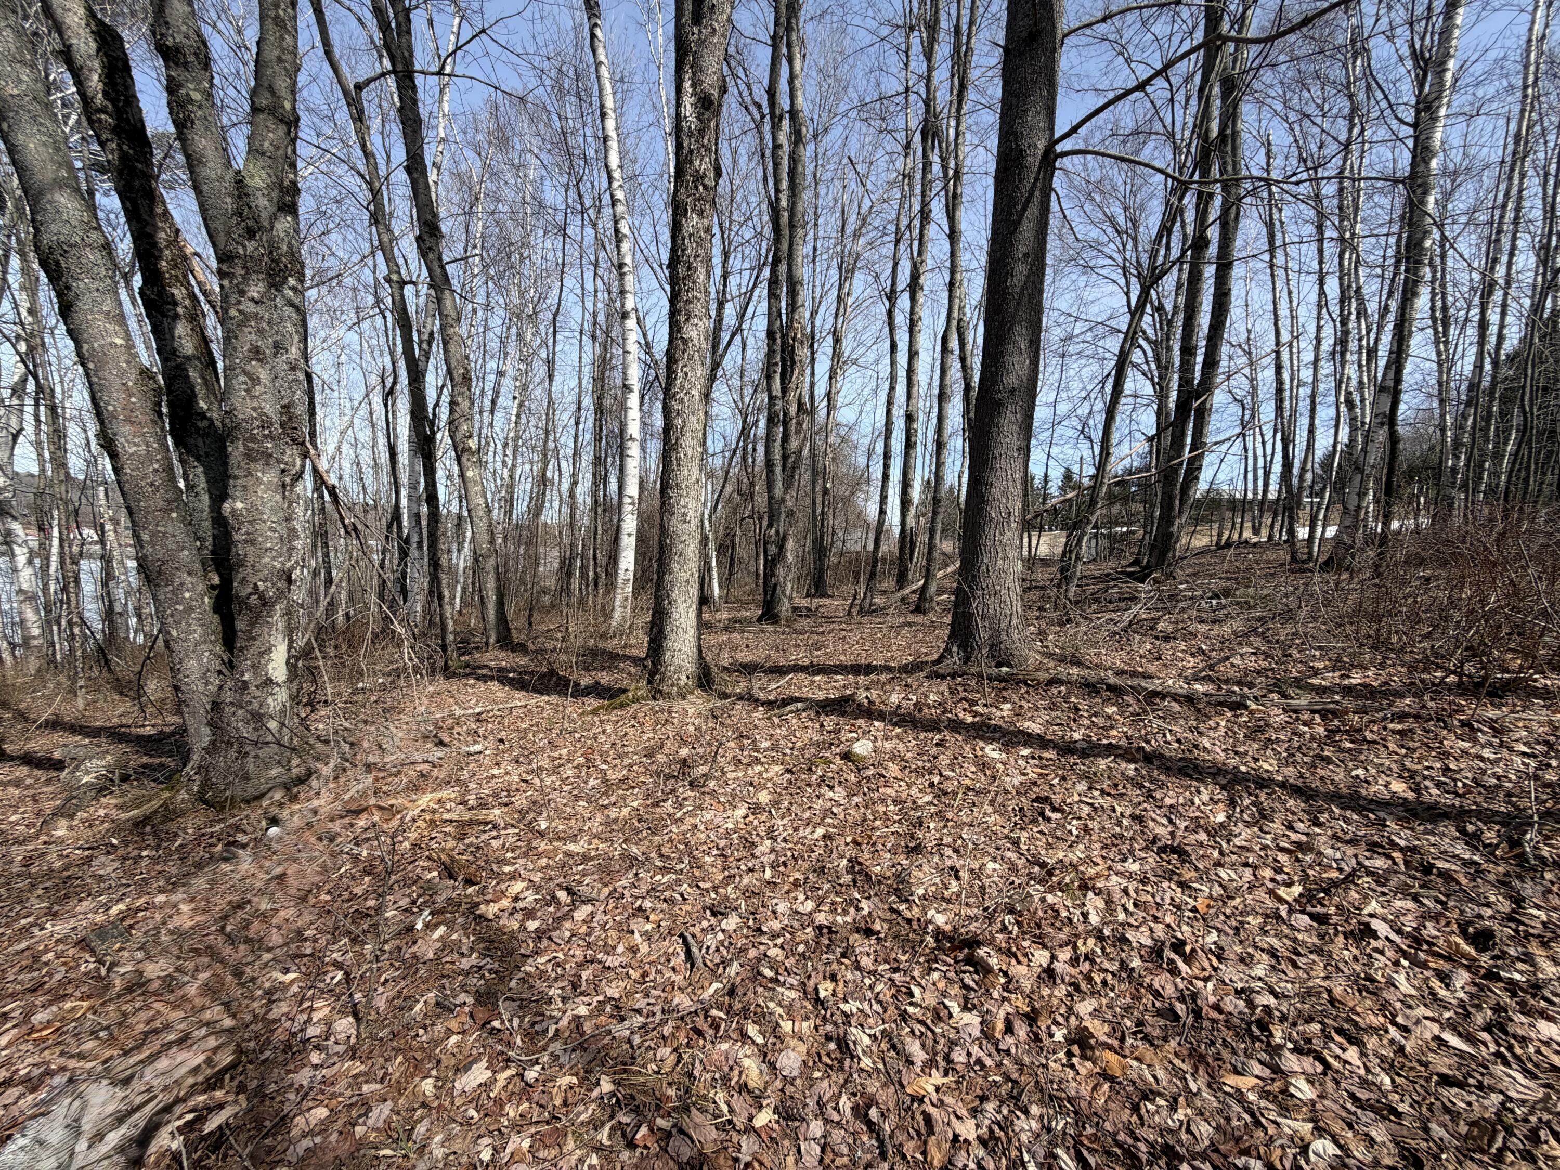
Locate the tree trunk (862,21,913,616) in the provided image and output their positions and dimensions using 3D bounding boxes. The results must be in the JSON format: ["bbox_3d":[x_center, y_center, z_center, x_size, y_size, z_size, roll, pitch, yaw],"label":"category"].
[{"bbox_3d":[2.039,-4.884,11.929,0.400,10.930,0.340,3,4,0],"label":"tree trunk"}]

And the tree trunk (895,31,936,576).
[{"bbox_3d":[3.447,-6.676,15.835,0.440,13.680,0.420,2,4,0],"label":"tree trunk"}]

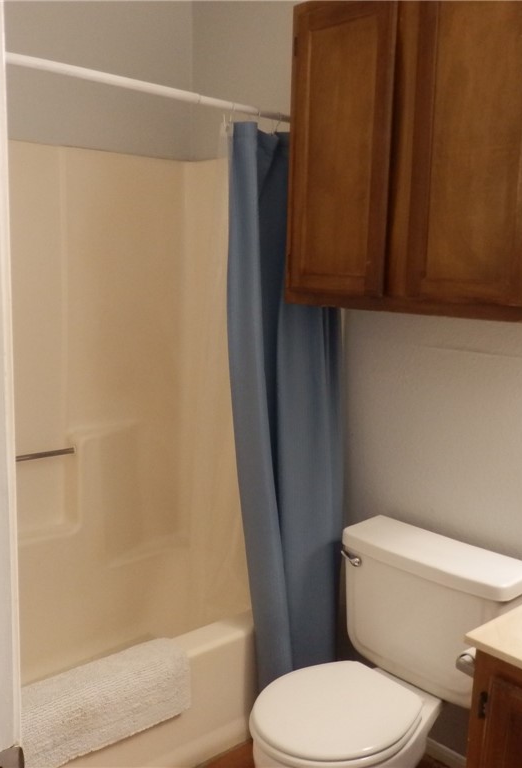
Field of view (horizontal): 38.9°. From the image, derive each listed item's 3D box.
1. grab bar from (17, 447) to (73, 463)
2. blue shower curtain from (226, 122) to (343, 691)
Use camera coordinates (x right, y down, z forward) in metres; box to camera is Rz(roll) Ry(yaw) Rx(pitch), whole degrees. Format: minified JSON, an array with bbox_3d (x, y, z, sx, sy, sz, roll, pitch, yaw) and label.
[{"bbox_3d":[-0.841,0.261,2.528,0.440,0.021,0.025,-6,12,-42],"label":"grab bar"},{"bbox_3d":[0.090,0.170,2.220,0.430,1.790,0.130,-6,12,-42],"label":"blue shower curtain"}]

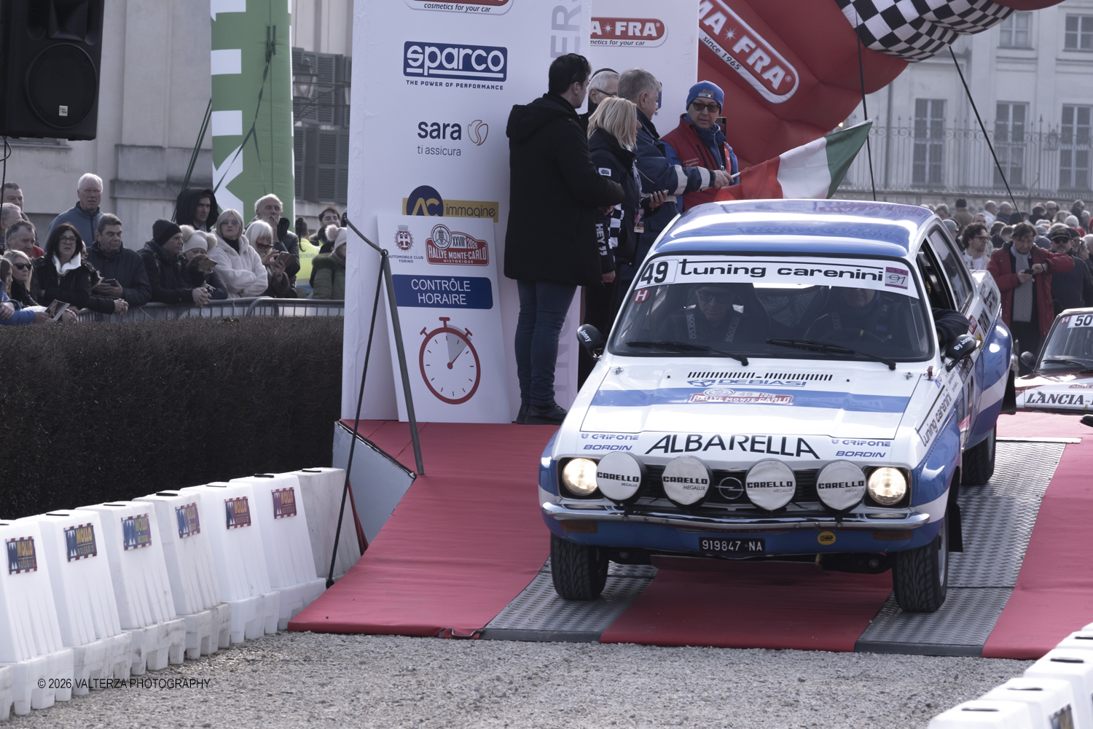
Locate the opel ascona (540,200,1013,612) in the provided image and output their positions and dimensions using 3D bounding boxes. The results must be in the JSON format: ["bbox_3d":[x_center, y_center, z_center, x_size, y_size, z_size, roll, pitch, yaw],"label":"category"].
[{"bbox_3d":[1.027,0.033,26.098,1.700,1.370,4.120,2,11,8],"label":"opel ascona"}]

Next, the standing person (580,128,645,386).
[{"bbox_3d":[0.329,-0.497,29.000,0.370,1.520,0.480,2,2,-12],"label":"standing person"}]

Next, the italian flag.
[{"bbox_3d":[1.181,-0.908,29.500,0.780,0.560,0.280,2,2,-6],"label":"italian flag"}]

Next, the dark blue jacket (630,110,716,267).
[{"bbox_3d":[0.571,-0.823,29.400,0.520,0.800,0.520,2,2,-13],"label":"dark blue jacket"}]

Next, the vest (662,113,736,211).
[{"bbox_3d":[0.750,-0.911,30.000,0.440,0.640,0.290,1,2,-34],"label":"vest"}]

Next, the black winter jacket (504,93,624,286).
[{"bbox_3d":[0.082,-0.817,28.600,0.450,0.910,0.530,1,2,-20],"label":"black winter jacket"}]

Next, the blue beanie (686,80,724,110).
[{"bbox_3d":[0.775,-1.312,30.000,0.200,0.170,0.230,2,2,-5],"label":"blue beanie"}]

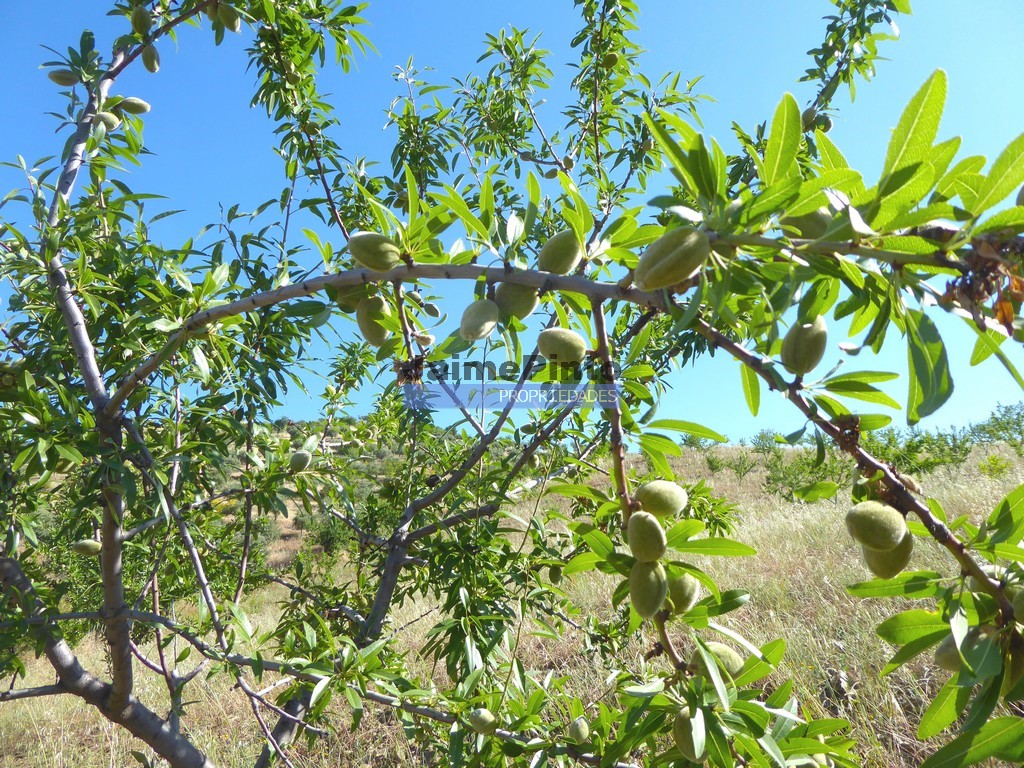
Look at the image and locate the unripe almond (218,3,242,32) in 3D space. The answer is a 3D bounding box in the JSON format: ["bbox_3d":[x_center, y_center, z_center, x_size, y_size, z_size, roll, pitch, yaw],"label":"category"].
[{"bbox_3d":[-0.366,-0.475,0.960,0.023,0.041,0.021,-37,-3,-6],"label":"unripe almond"}]

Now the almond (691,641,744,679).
[{"bbox_3d":[0.153,0.206,0.550,0.041,0.028,0.027,15,-16,8],"label":"almond"}]

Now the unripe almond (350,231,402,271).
[{"bbox_3d":[-0.103,-0.100,0.560,0.041,0.026,0.026,19,6,-13],"label":"unripe almond"}]

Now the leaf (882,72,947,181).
[{"bbox_3d":[0.182,-0.112,0.340,0.020,0.070,0.006,12,26,-9],"label":"leaf"}]

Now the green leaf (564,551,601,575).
[{"bbox_3d":[0.055,0.133,0.550,0.042,0.018,0.006,-17,-48,1],"label":"green leaf"}]

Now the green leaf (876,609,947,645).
[{"bbox_3d":[0.257,0.156,0.475,0.056,0.021,0.007,-7,-22,-18],"label":"green leaf"}]

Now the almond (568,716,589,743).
[{"bbox_3d":[0.094,0.491,1.050,0.027,0.038,0.026,3,-6,0],"label":"almond"}]

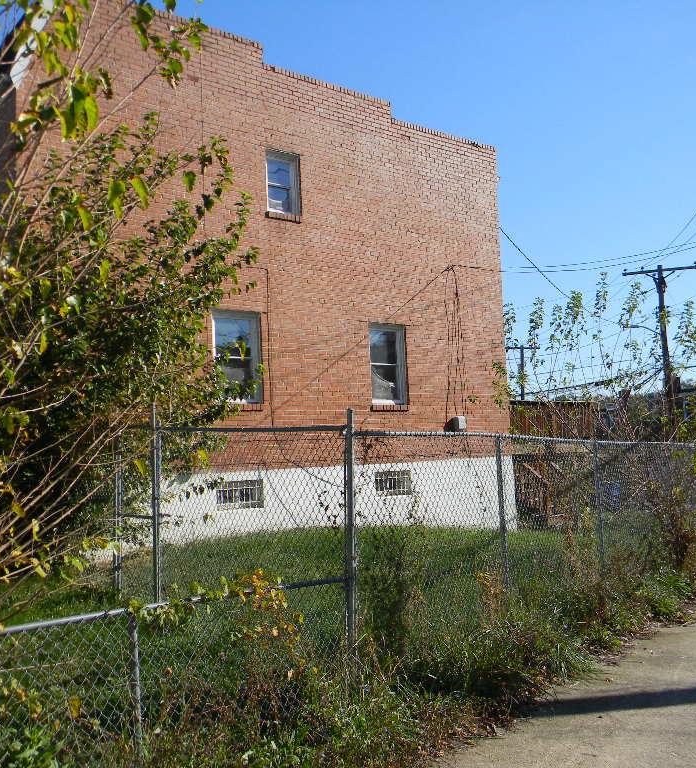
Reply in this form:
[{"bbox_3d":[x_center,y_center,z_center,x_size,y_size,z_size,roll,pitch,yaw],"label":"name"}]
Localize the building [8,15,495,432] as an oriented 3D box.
[{"bbox_3d":[-3.043,-1.050,16.314,9.240,7.788,8.000,2,-7,-39],"label":"building"}]

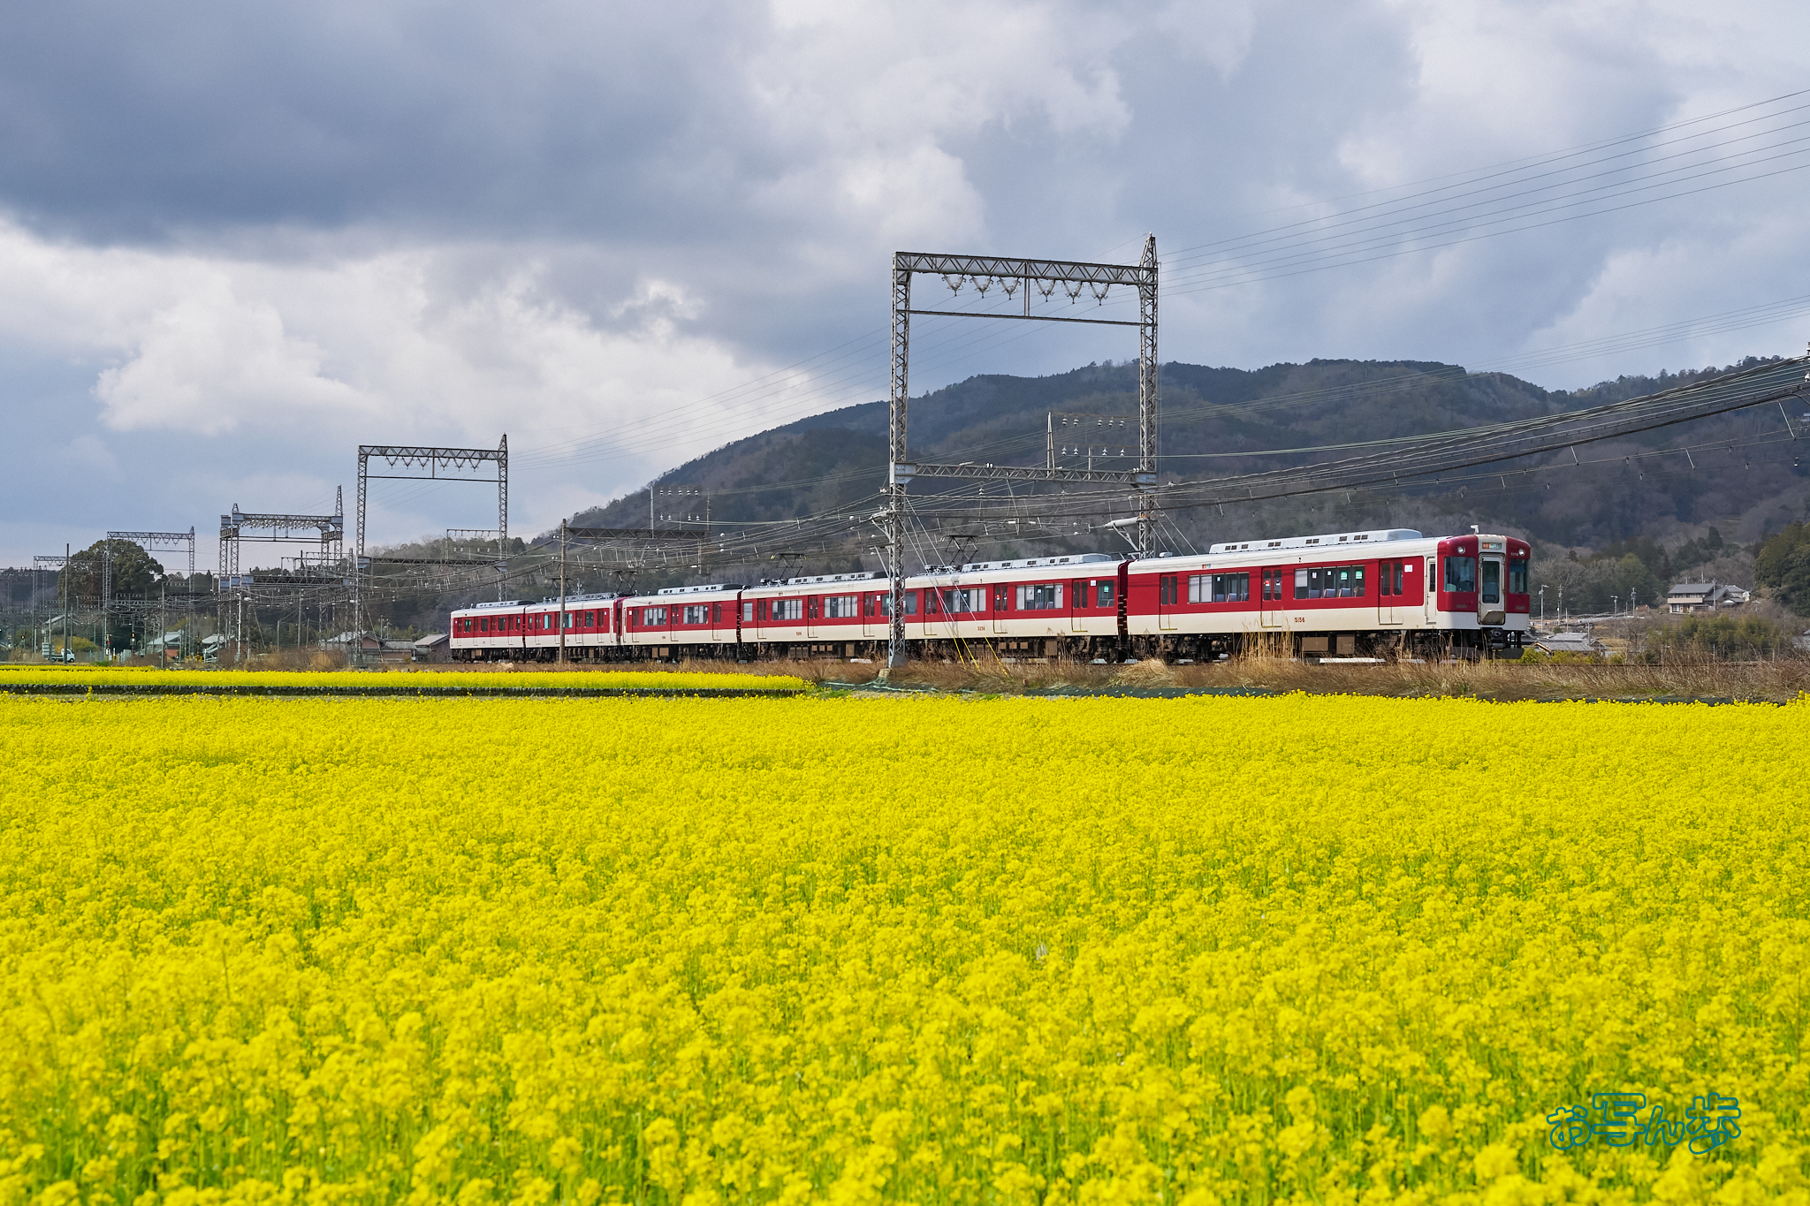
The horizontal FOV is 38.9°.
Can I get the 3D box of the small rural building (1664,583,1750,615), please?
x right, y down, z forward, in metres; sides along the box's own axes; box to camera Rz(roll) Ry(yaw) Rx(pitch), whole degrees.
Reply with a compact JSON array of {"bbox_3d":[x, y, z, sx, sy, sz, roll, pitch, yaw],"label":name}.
[{"bbox_3d":[194.050,-0.960,620.000,18.200,8.200,9.500,-1,-2,42],"label":"small rural building"}]

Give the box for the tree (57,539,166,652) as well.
[{"bbox_3d":[-163.980,-0.880,530.000,22.500,24.600,21.500,0,-1,-17],"label":"tree"}]

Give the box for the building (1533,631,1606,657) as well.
[{"bbox_3d":[116.640,8.190,450.000,11.200,6.400,8.000,-1,-2,36],"label":"building"}]

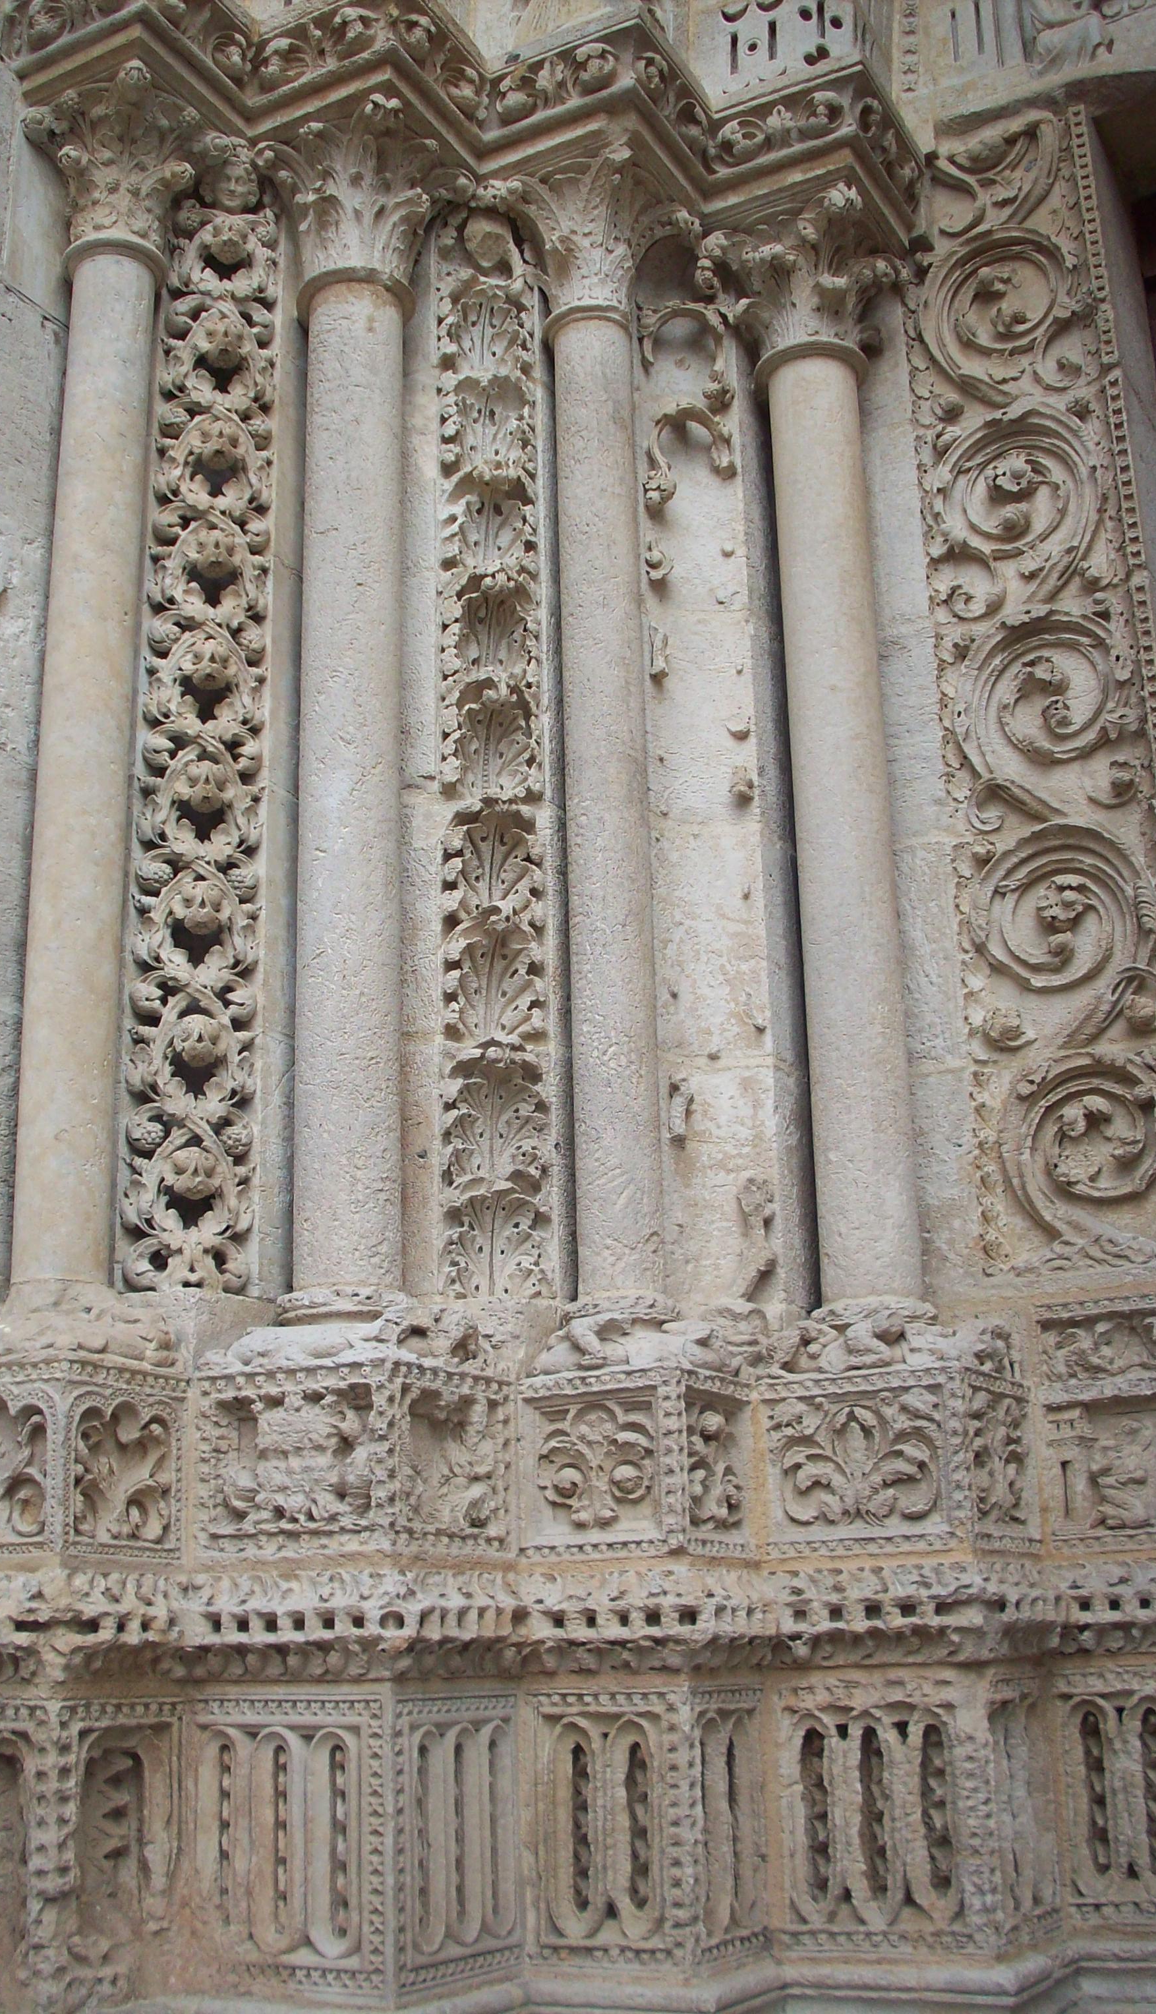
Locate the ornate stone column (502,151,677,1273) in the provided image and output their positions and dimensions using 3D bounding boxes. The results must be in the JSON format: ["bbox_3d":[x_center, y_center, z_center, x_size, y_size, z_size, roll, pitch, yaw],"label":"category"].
[{"bbox_3d":[0.048,-0.507,3.881,0.279,2.139,0.279,-11,-20,27],"label":"ornate stone column"}]

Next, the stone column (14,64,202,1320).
[{"bbox_3d":[-0.806,-0.586,3.579,0.230,2.134,0.230,-11,-20,27],"label":"stone column"}]

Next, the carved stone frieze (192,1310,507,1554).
[{"bbox_3d":[-0.341,0.675,3.340,0.364,0.360,0.333,-11,-20,27],"label":"carved stone frieze"}]

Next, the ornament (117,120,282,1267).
[{"bbox_3d":[-0.643,-0.560,3.680,0.208,2.078,0.102,4,-18,-16],"label":"ornament"}]

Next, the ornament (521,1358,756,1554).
[{"bbox_3d":[0.092,0.735,3.425,0.303,0.282,0.252,-11,-20,27],"label":"ornament"}]

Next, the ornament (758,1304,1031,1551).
[{"bbox_3d":[0.522,0.703,3.538,0.355,0.384,0.354,-11,-20,27],"label":"ornament"}]

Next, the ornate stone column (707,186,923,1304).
[{"bbox_3d":[0.464,-0.513,3.886,0.238,2.099,0.238,-11,-20,27],"label":"ornate stone column"}]

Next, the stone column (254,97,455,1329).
[{"bbox_3d":[-0.396,-0.526,3.746,0.272,2.183,0.272,-11,-20,27],"label":"stone column"}]

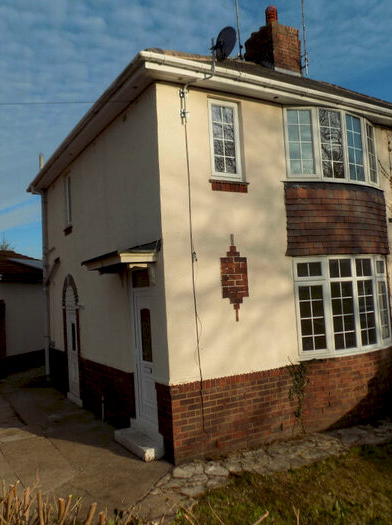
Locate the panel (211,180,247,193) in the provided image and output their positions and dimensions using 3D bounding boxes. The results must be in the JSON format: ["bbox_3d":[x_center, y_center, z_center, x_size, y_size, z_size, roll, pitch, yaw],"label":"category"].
[{"bbox_3d":[0.496,-1.085,6.669,0.668,0.148,0.122,-1,-4,-31],"label":"panel"}]

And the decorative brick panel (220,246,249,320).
[{"bbox_3d":[0.558,0.290,6.569,0.449,1.061,0.061,-1,-4,-31],"label":"decorative brick panel"}]

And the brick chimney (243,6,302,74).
[{"bbox_3d":[2.022,-5.751,12.435,0.915,2.135,1.200,-1,-4,-30],"label":"brick chimney"}]

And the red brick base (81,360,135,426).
[{"bbox_3d":[-1.641,2.381,8.497,0.120,1.060,2.790,-1,-4,-30],"label":"red brick base"}]

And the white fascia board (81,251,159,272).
[{"bbox_3d":[-1.200,0.013,7.068,0.590,0.173,1.708,-1,-4,-30],"label":"white fascia board"}]

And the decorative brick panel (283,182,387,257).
[{"bbox_3d":[2.468,-0.694,7.638,2.428,1.147,0.275,-1,-4,-31],"label":"decorative brick panel"}]

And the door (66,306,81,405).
[{"bbox_3d":[-2.765,2.072,10.552,0.081,2.084,0.925,-1,-4,-30],"label":"door"}]

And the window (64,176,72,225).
[{"bbox_3d":[-2.659,-1.355,9.949,0.071,1.132,0.541,-1,-4,-31],"label":"window"}]

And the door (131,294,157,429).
[{"bbox_3d":[-0.701,1.361,6.686,0.071,1.948,0.806,-1,-4,-31],"label":"door"}]

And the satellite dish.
[{"bbox_3d":[0.407,-3.037,6.452,0.408,0.449,0.490,-1,-4,-31],"label":"satellite dish"}]

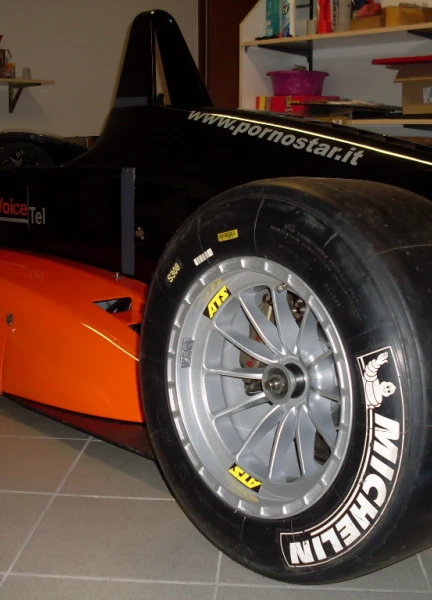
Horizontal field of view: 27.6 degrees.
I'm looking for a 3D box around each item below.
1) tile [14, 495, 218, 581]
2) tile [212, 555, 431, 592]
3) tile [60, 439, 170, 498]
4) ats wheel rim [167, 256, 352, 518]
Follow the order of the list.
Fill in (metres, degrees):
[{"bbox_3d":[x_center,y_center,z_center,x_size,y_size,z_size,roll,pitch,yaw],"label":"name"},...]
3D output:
[{"bbox_3d":[-0.139,0.377,1.402,0.300,0.010,0.300,1,10,3],"label":"tile"},{"bbox_3d":[0.161,0.385,1.386,0.300,0.010,0.300,1,10,3],"label":"tile"},{"bbox_3d":[-0.121,0.328,1.698,0.300,0.010,0.300,1,10,3],"label":"tile"},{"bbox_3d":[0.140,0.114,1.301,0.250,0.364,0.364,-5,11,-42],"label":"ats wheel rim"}]

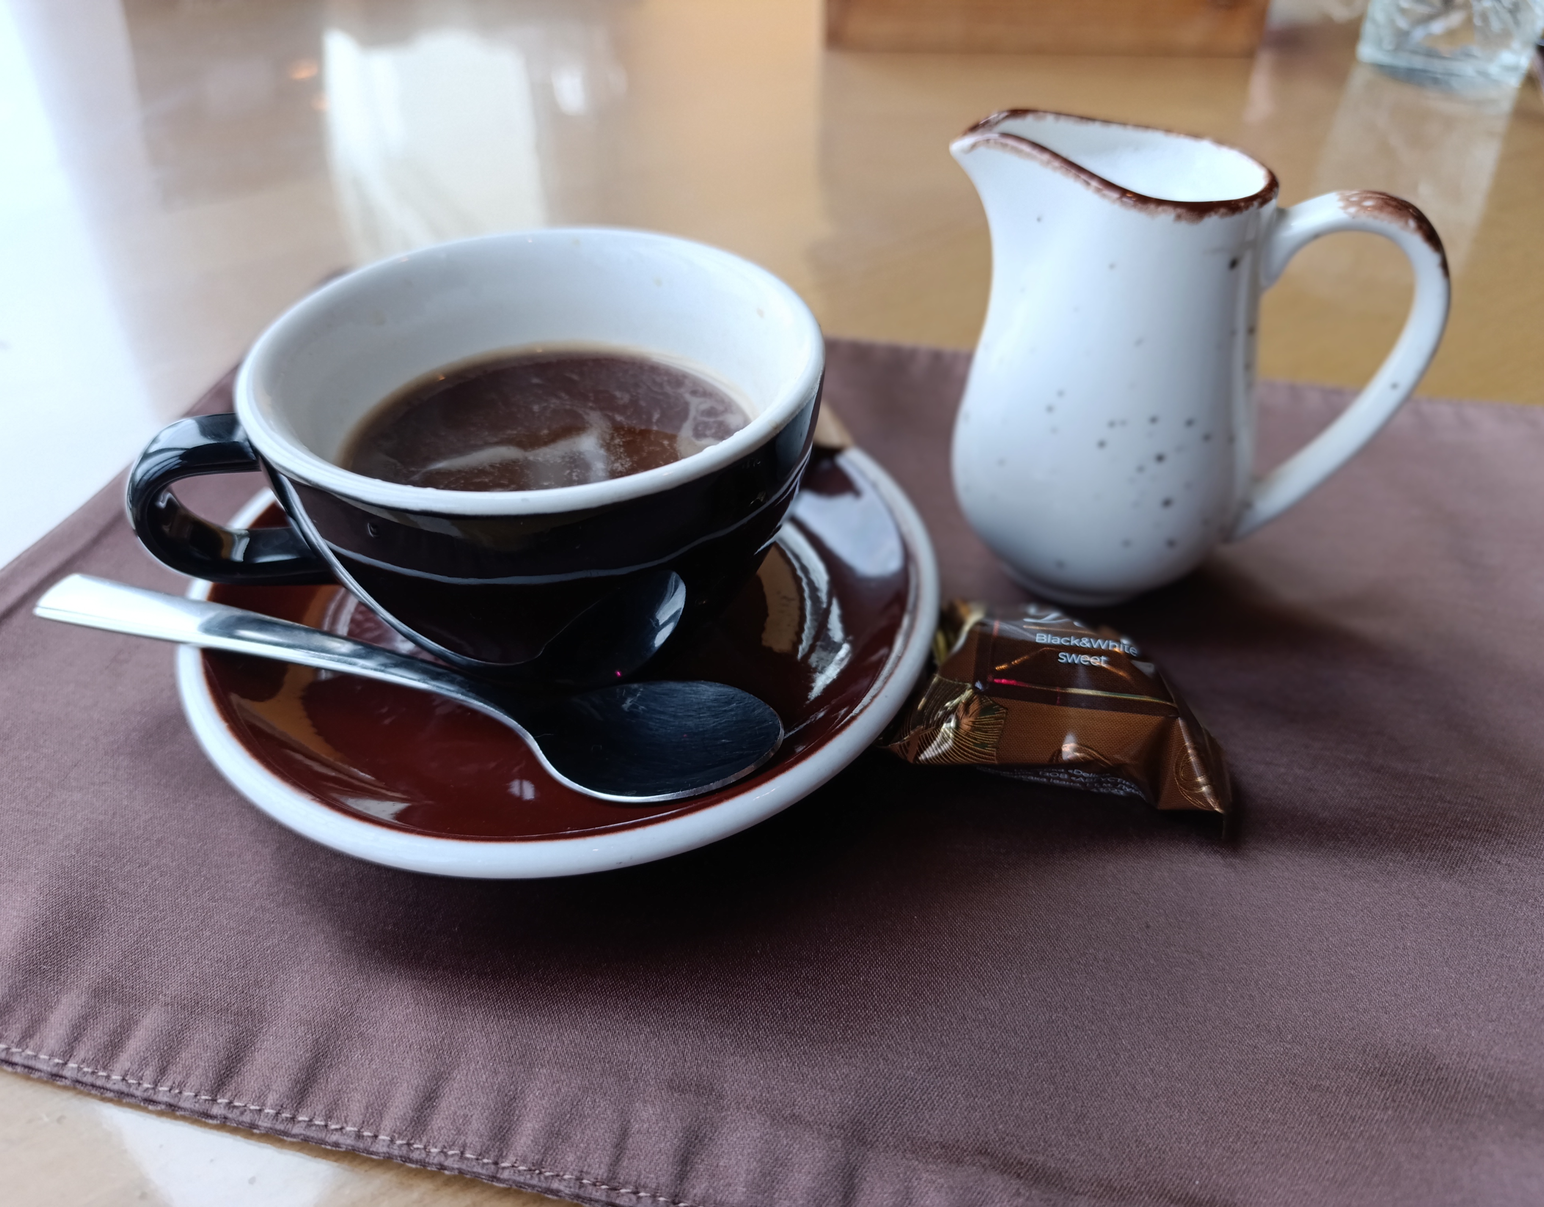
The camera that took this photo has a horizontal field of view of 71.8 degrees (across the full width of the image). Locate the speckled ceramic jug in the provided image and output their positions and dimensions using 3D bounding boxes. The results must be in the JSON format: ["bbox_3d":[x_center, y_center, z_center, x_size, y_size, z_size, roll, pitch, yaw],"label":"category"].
[{"bbox_3d":[0.081,-0.047,0.231,0.096,0.094,0.070,10,42,9],"label":"speckled ceramic jug"}]

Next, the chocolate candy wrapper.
[{"bbox_3d":[0.059,0.018,0.215,0.065,0.018,0.040,9,42,8],"label":"chocolate candy wrapper"}]

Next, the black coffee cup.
[{"bbox_3d":[-0.052,-0.021,0.206,0.125,0.064,0.100,-9,43,-12],"label":"black coffee cup"}]

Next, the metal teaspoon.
[{"bbox_3d":[-0.068,0.015,0.196,0.141,0.017,0.031,12,43,6],"label":"metal teaspoon"}]

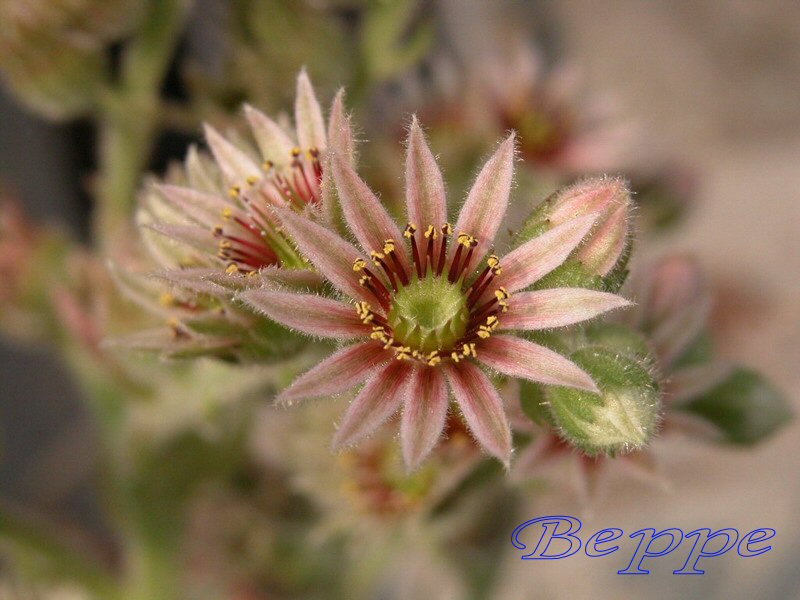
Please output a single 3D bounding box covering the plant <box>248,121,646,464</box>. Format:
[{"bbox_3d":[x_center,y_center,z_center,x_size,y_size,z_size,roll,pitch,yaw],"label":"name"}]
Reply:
[{"bbox_3d":[0.003,0.000,0.154,0.028,0.026,0.010,0,-19,1],"label":"plant"}]

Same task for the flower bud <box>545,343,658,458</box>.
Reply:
[{"bbox_3d":[0.015,0.008,0.159,0.008,0.008,0.009,-9,25,-25],"label":"flower bud"}]

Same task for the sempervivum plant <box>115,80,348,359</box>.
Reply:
[{"bbox_3d":[-0.013,-0.007,0.166,0.020,0.022,0.018,17,-14,42],"label":"sempervivum plant"}]

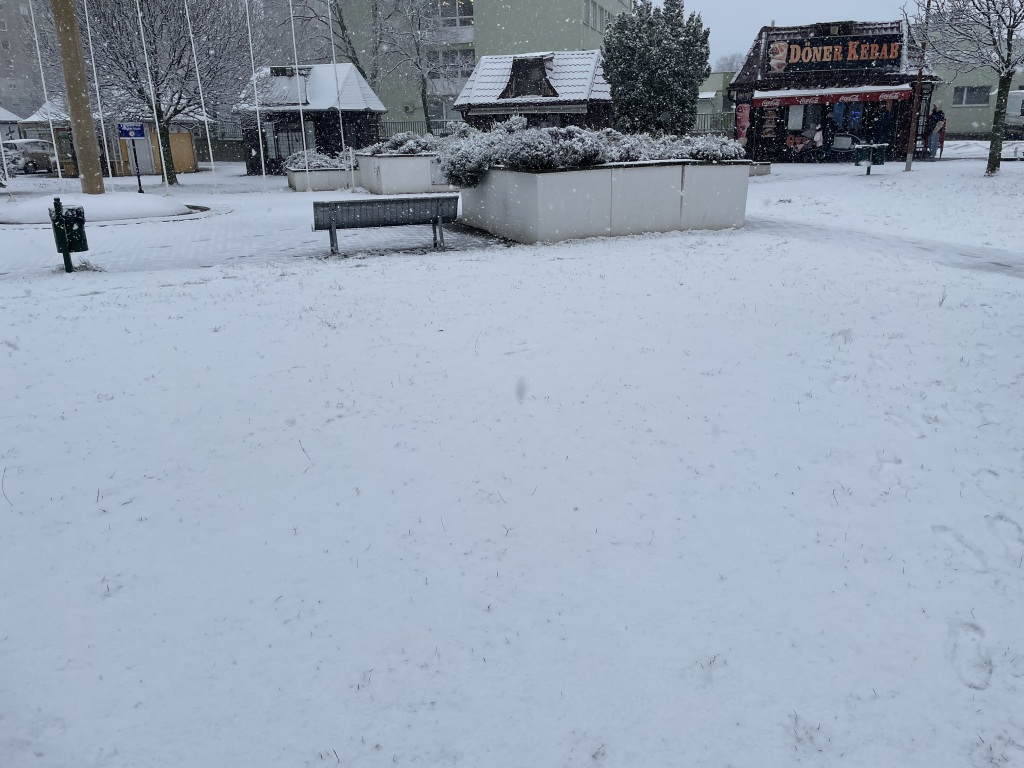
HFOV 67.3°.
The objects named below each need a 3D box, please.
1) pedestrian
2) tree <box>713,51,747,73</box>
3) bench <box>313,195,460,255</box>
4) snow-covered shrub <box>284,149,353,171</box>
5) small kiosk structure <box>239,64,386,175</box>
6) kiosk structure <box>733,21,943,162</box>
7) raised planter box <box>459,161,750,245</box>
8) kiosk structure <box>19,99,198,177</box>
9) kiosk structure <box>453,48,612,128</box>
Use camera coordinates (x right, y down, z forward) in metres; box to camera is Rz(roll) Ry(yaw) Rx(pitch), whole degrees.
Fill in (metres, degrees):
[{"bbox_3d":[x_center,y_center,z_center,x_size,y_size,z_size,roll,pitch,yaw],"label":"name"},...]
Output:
[{"bbox_3d":[13.813,-8.171,25.113,0.550,1.740,0.550,-6,19,-14],"label":"pedestrian"},{"bbox_3d":[19.193,-25.544,67.899,5.500,8.200,5.500,4,19,15],"label":"tree"},{"bbox_3d":[-1.786,-2.356,11.202,2.050,0.760,0.620,-4,18,-7],"label":"bench"},{"bbox_3d":[-5.800,-7.006,23.899,2.100,0.700,1.600,-5,19,-11],"label":"snow-covered shrub"},{"bbox_3d":[-8.784,-11.505,33.516,6.300,4.400,3.600,3,19,13],"label":"small kiosk structure"},{"bbox_3d":[10.908,-10.022,26.687,6.400,4.450,3.900,4,19,17],"label":"kiosk structure"},{"bbox_3d":[1.493,-3.328,13.484,3.650,1.030,3.800,-7,19,-17],"label":"raised planter box"},{"bbox_3d":[-17.774,-11.037,34.677,7.600,3.200,3.800,-11,21,-26],"label":"kiosk structure"},{"bbox_3d":[1.232,-10.993,31.133,6.700,4.450,3.600,4,19,15],"label":"kiosk structure"}]

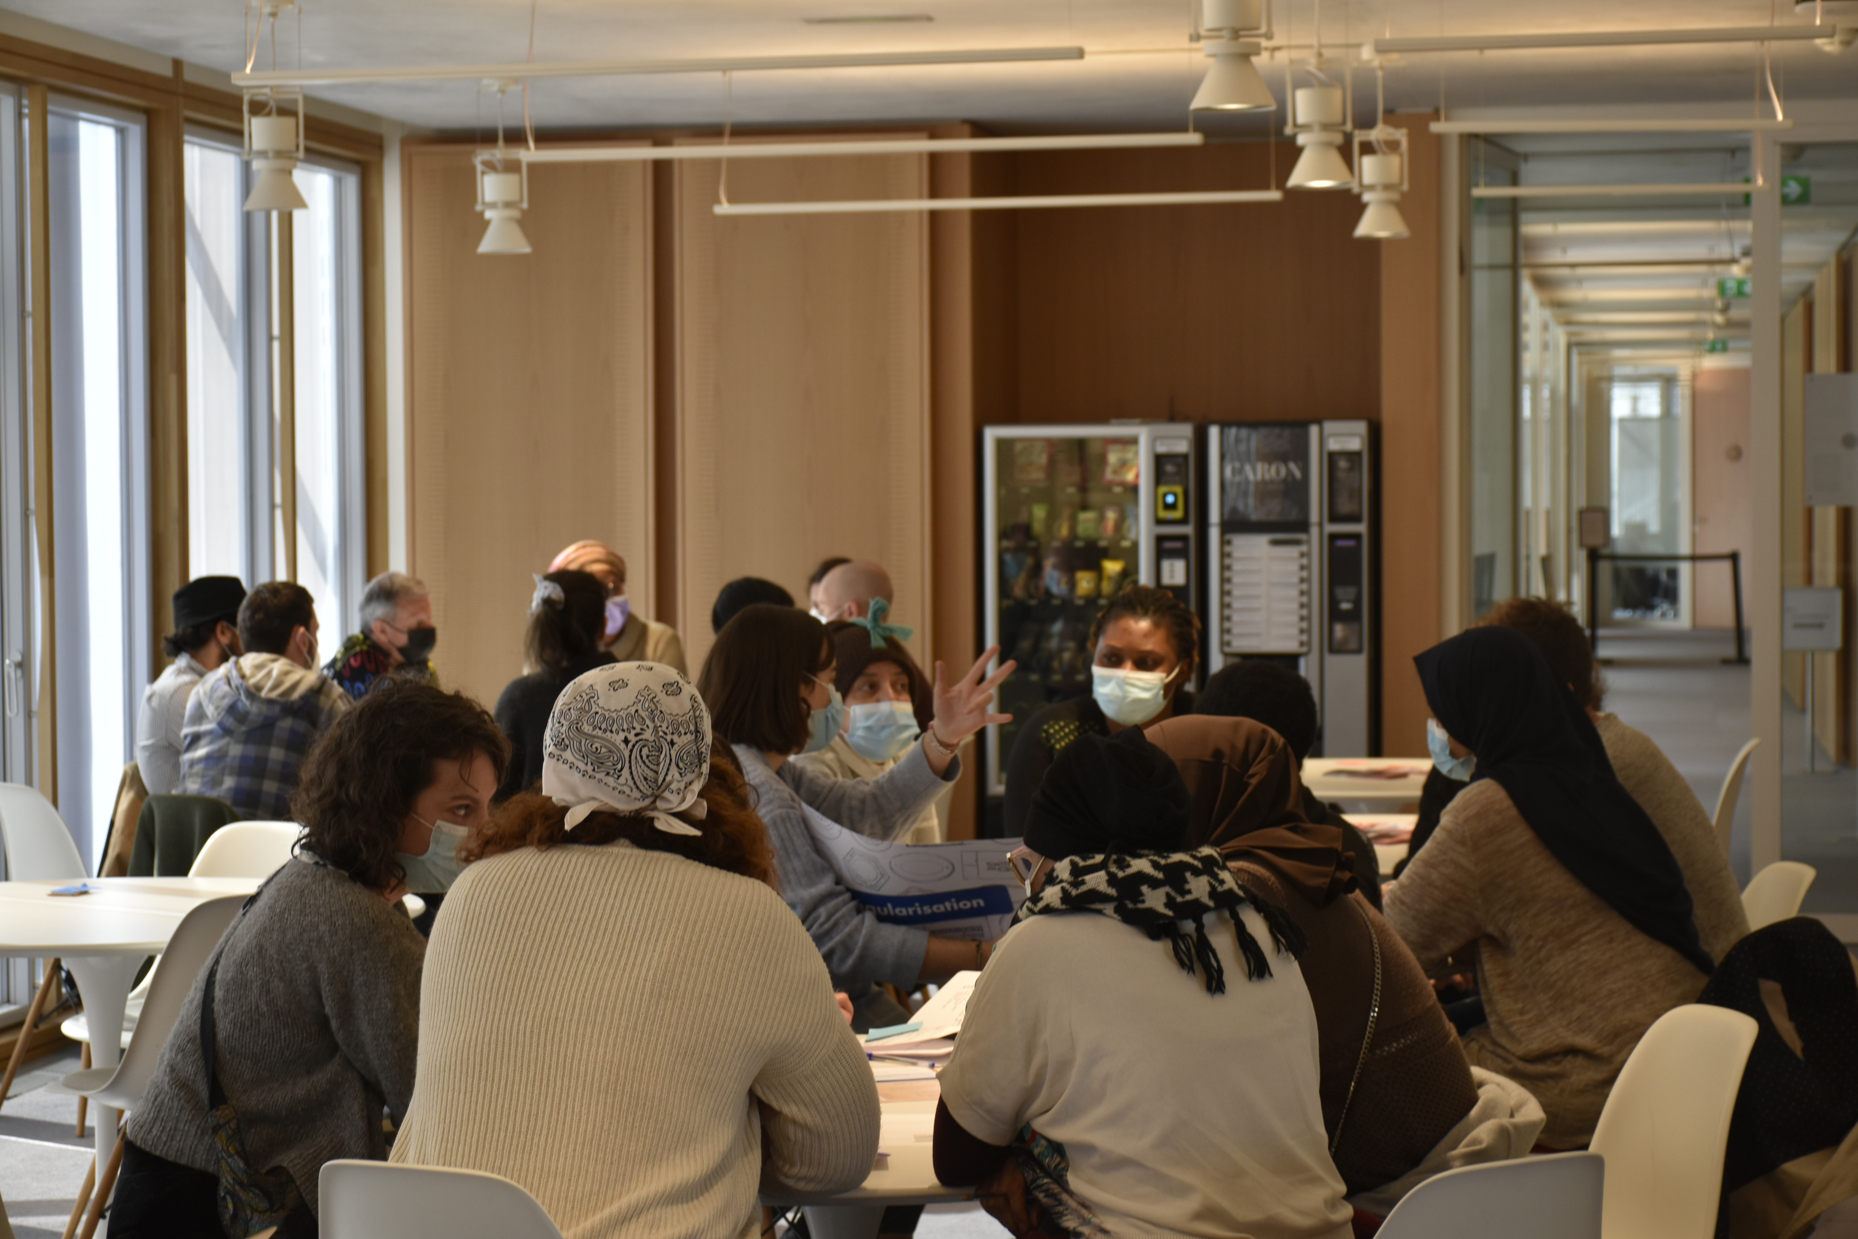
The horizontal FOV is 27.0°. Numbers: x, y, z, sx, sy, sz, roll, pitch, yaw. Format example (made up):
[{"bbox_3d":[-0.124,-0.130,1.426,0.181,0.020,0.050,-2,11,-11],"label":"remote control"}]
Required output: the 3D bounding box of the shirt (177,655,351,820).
[{"bbox_3d":[-1.551,0.421,9.200,0.500,0.640,0.380,1,2,30],"label":"shirt"}]

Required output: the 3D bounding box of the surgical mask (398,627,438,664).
[{"bbox_3d":[-1.313,0.065,9.950,0.090,0.100,0.130,0,2,22],"label":"surgical mask"}]

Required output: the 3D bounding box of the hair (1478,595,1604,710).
[{"bbox_3d":[1.048,0.065,6.680,0.220,0.220,0.190,-1,2,-16],"label":"hair"}]

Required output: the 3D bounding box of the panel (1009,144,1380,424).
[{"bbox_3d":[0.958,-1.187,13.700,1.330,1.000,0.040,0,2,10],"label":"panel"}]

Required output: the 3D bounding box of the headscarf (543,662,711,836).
[{"bbox_3d":[-0.341,0.143,4.380,0.190,0.185,0.215,-1,2,-9],"label":"headscarf"}]

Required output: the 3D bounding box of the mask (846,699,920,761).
[{"bbox_3d":[-0.080,0.192,6.650,0.138,0.106,0.085,-1,2,-10],"label":"mask"}]

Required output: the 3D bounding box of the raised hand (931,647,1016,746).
[{"bbox_3d":[0.071,0.123,6.200,0.135,0.158,0.090,-1,2,-9],"label":"raised hand"}]

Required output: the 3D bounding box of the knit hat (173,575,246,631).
[{"bbox_3d":[-1.829,-0.041,9.850,0.200,0.138,0.180,-2,3,-33],"label":"knit hat"}]

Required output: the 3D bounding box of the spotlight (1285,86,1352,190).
[{"bbox_3d":[0.977,-1.204,9.700,0.167,0.245,0.167,0,2,11],"label":"spotlight"}]

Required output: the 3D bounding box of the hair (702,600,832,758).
[{"bbox_3d":[-0.262,0.098,6.200,0.205,0.250,0.195,-1,2,-25],"label":"hair"}]

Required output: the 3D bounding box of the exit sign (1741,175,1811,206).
[{"bbox_3d":[3.044,-1.538,13.900,0.245,0.102,0.040,0,2,10],"label":"exit sign"}]

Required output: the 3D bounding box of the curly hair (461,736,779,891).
[{"bbox_3d":[-0.332,0.210,4.170,0.320,0.180,0.260,-1,2,-18],"label":"curly hair"}]

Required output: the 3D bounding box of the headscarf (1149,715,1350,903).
[{"bbox_3d":[0.403,0.250,4.900,0.270,0.260,0.280,-2,2,-41],"label":"headscarf"}]

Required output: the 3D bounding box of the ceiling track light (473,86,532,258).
[{"bbox_3d":[-1.315,-1.387,11.927,0.175,0.528,0.171,0,2,11],"label":"ceiling track light"}]

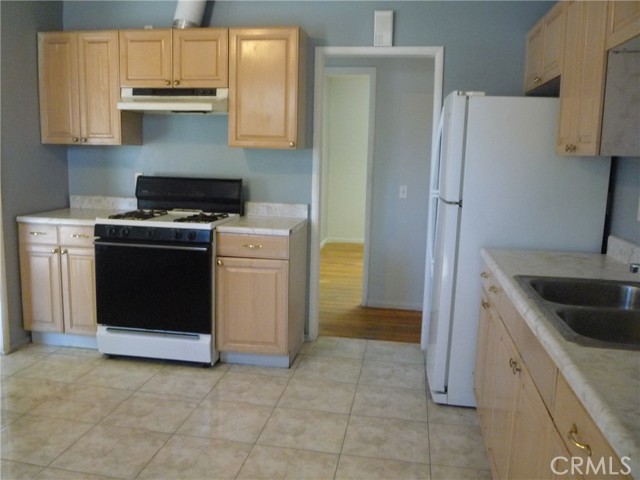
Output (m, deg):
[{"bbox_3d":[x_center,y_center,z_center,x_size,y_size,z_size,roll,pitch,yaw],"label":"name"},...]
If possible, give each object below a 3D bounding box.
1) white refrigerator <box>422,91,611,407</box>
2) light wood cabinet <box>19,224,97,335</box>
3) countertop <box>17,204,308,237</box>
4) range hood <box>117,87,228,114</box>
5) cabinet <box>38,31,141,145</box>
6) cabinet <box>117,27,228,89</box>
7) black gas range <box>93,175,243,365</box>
[{"bbox_3d":[1.078,0.063,3.235,0.815,1.690,0.740,3,9,9],"label":"white refrigerator"},{"bbox_3d":[-1.677,0.285,4.015,0.597,0.875,0.620,3,9,9],"label":"light wood cabinet"},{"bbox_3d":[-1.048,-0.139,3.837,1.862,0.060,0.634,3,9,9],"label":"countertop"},{"bbox_3d":[-0.963,-0.949,3.792,0.765,0.157,0.450,3,9,9],"label":"range hood"},{"bbox_3d":[-1.623,-1.066,3.956,0.600,0.756,0.308,3,9,9],"label":"cabinet"},{"bbox_3d":[-0.945,-1.222,3.820,0.765,0.373,0.308,3,9,9],"label":"cabinet"},{"bbox_3d":[-1.008,0.175,3.833,0.769,1.182,0.685,3,9,11],"label":"black gas range"}]

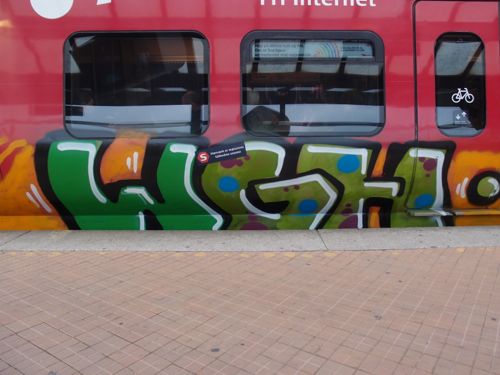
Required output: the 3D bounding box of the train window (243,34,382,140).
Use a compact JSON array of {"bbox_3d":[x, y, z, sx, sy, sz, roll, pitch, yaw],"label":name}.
[{"bbox_3d":[0.600,-0.996,3.900,1.370,1.010,0.070,0,0,-1],"label":"train window"}]

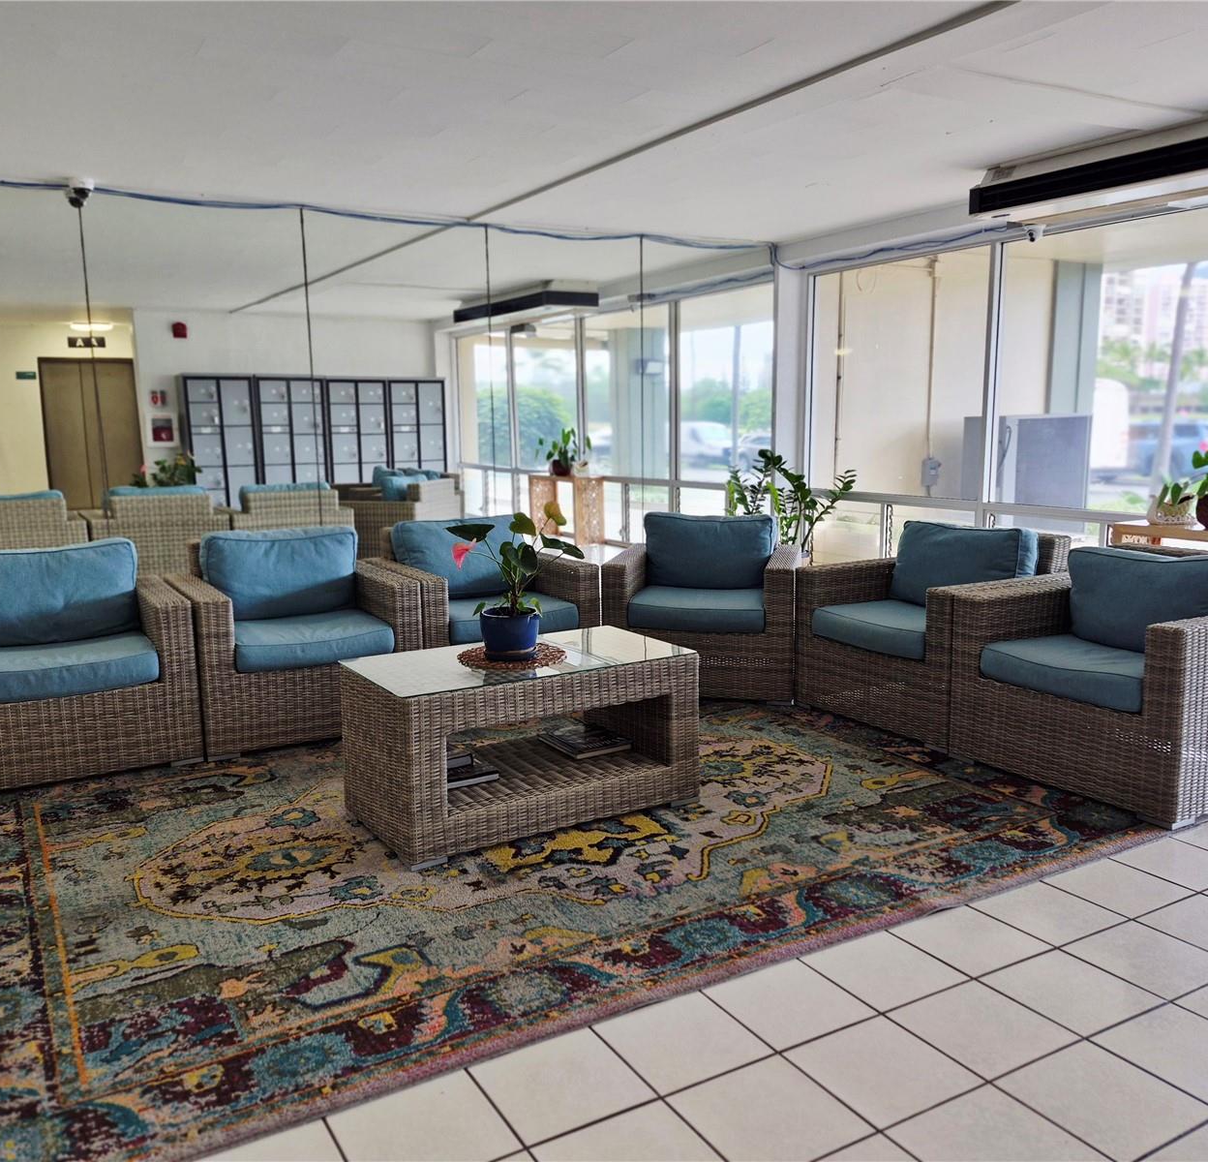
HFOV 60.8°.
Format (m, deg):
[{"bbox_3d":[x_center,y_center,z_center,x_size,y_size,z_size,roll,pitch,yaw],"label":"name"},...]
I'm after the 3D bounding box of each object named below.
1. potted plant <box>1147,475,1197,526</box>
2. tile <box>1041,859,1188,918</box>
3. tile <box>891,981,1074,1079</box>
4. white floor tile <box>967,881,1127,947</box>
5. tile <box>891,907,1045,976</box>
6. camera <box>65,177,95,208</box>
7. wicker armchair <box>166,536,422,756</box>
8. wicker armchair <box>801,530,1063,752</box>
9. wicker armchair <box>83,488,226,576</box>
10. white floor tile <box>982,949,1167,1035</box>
[{"bbox_3d":[3.280,-0.467,5.937,0.173,0.270,0.194,-6,10,-28],"label":"potted plant"},{"bbox_3d":[1.563,0.930,3.128,0.309,0.010,0.300,-6,11,-31],"label":"tile"},{"bbox_3d":[0.845,1.001,2.301,0.299,0.010,0.299,-5,10,-28],"label":"tile"},{"bbox_3d":[1.287,0.958,2.981,0.309,0.010,0.300,-6,11,-31],"label":"white floor tile"},{"bbox_3d":[0.966,0.951,2.716,0.302,0.012,0.302,-6,10,-29],"label":"tile"},{"bbox_3d":[-2.966,-2.225,5.853,0.142,0.129,0.138,-6,11,-31],"label":"camera"},{"bbox_3d":[-1.440,0.231,4.769,0.955,0.842,0.861,-5,10,-28],"label":"wicker armchair"},{"bbox_3d":[1.538,0.205,4.729,0.868,0.826,0.946,-6,10,-28],"label":"wicker armchair"},{"bbox_3d":[-3.565,-0.256,8.176,0.945,0.851,0.861,-5,10,-28],"label":"wicker armchair"},{"bbox_3d":[1.170,1.027,2.577,0.309,0.010,0.300,-6,11,-31],"label":"white floor tile"}]

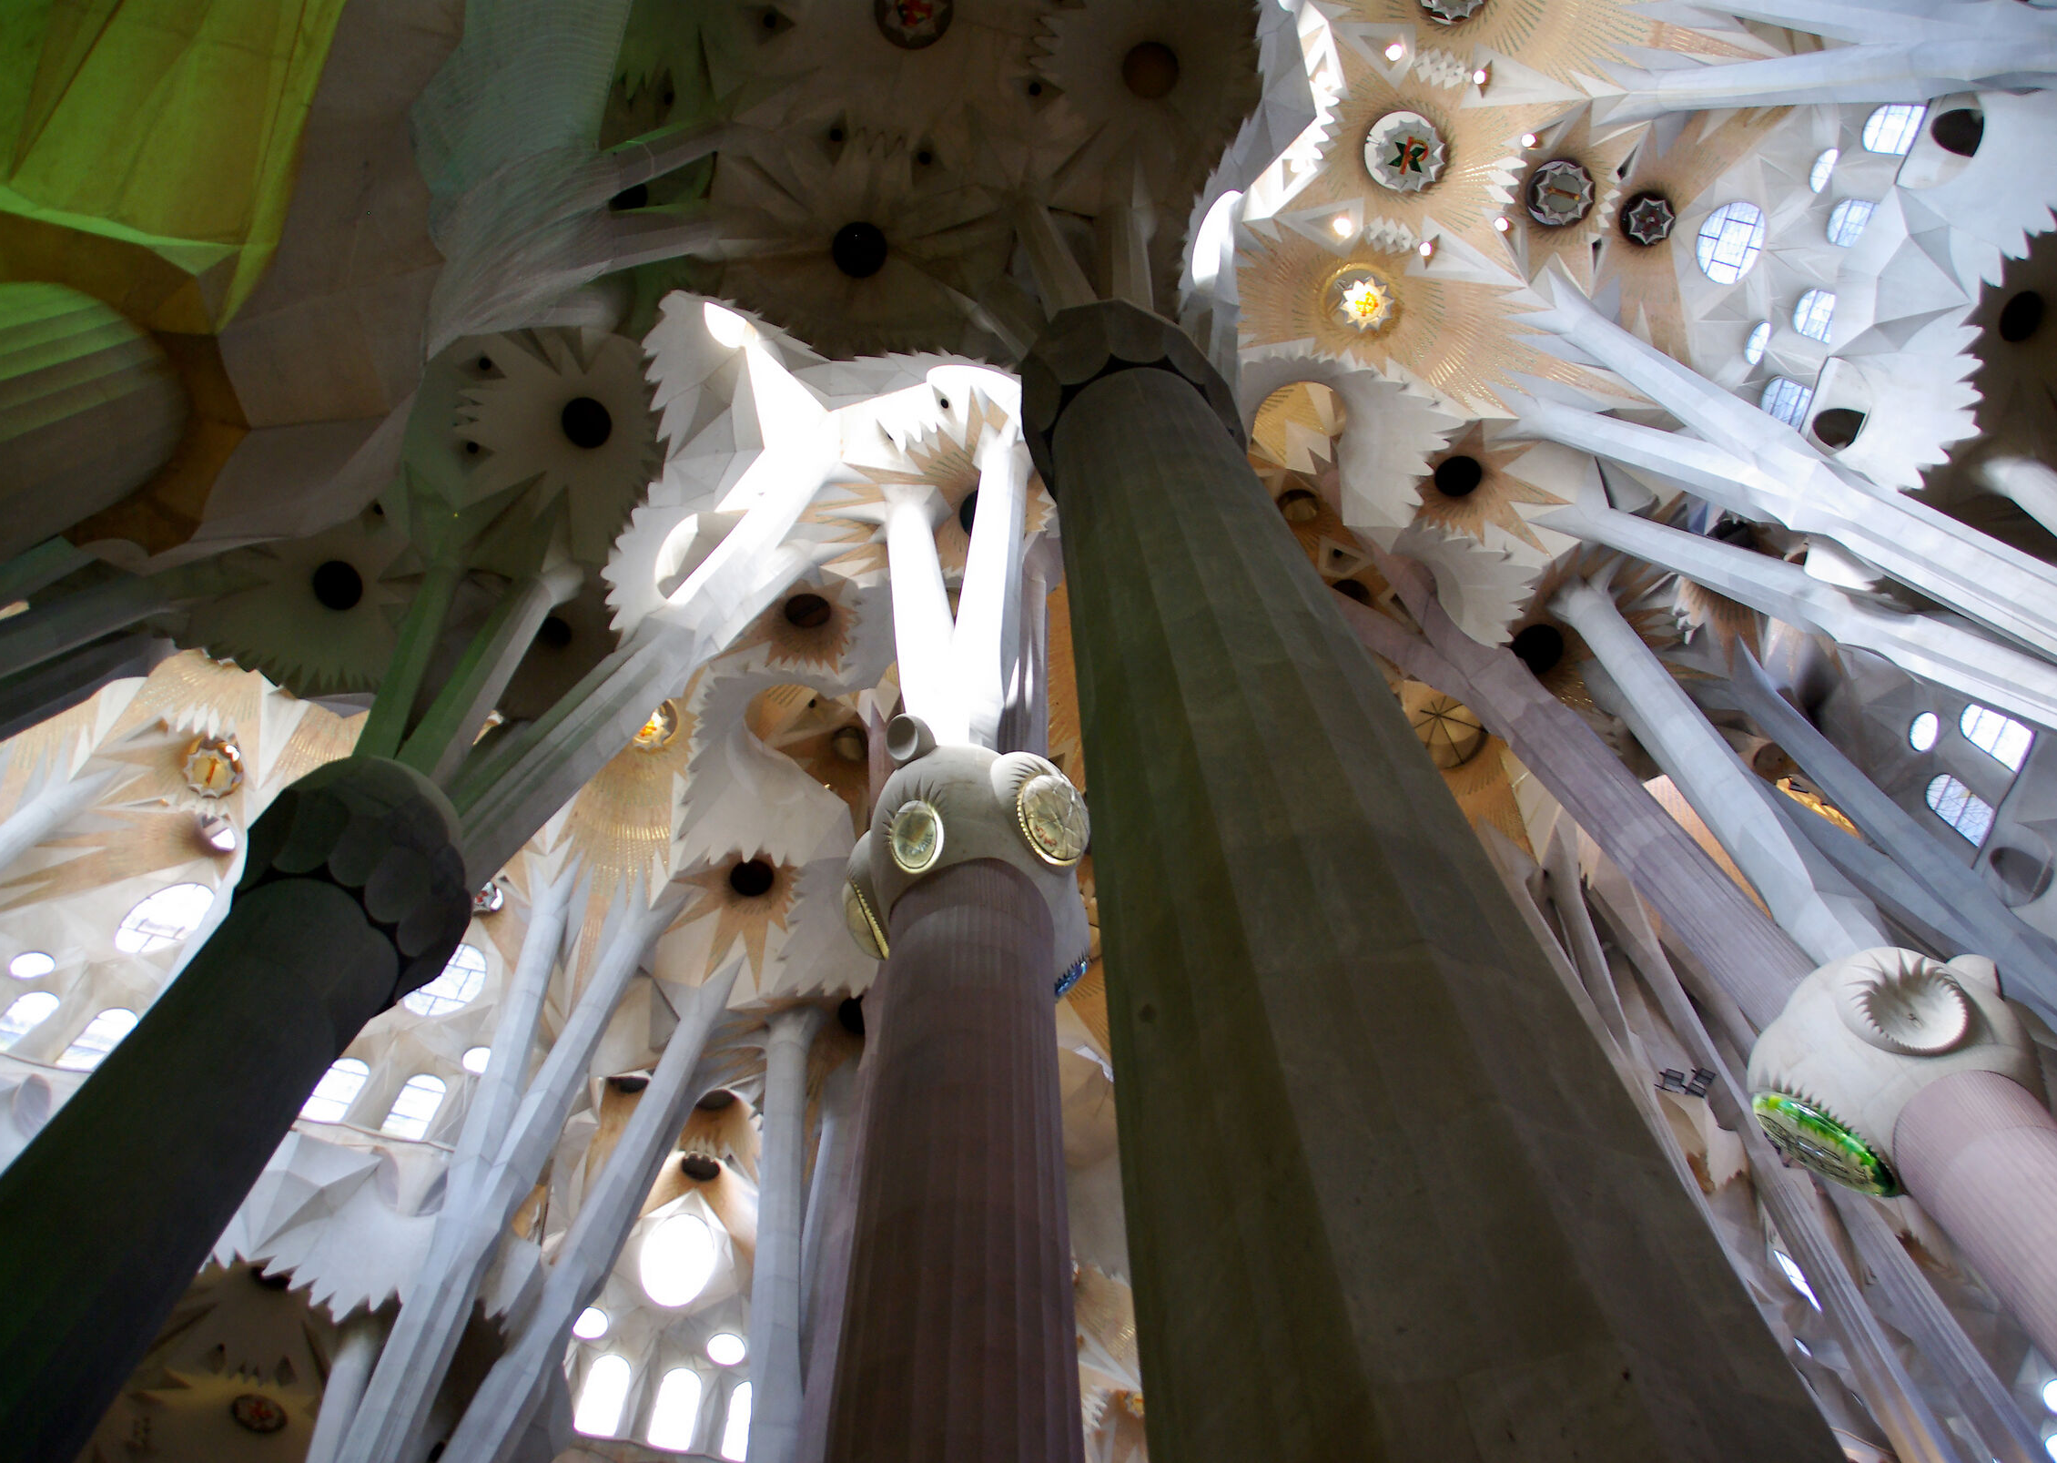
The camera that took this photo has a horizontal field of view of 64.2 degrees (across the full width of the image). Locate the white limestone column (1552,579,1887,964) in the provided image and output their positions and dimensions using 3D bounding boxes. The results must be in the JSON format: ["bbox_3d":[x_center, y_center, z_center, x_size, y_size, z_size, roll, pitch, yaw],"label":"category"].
[{"bbox_3d":[14.159,0.252,34.885,1.270,14.880,1.270,13,-63,-6],"label":"white limestone column"}]

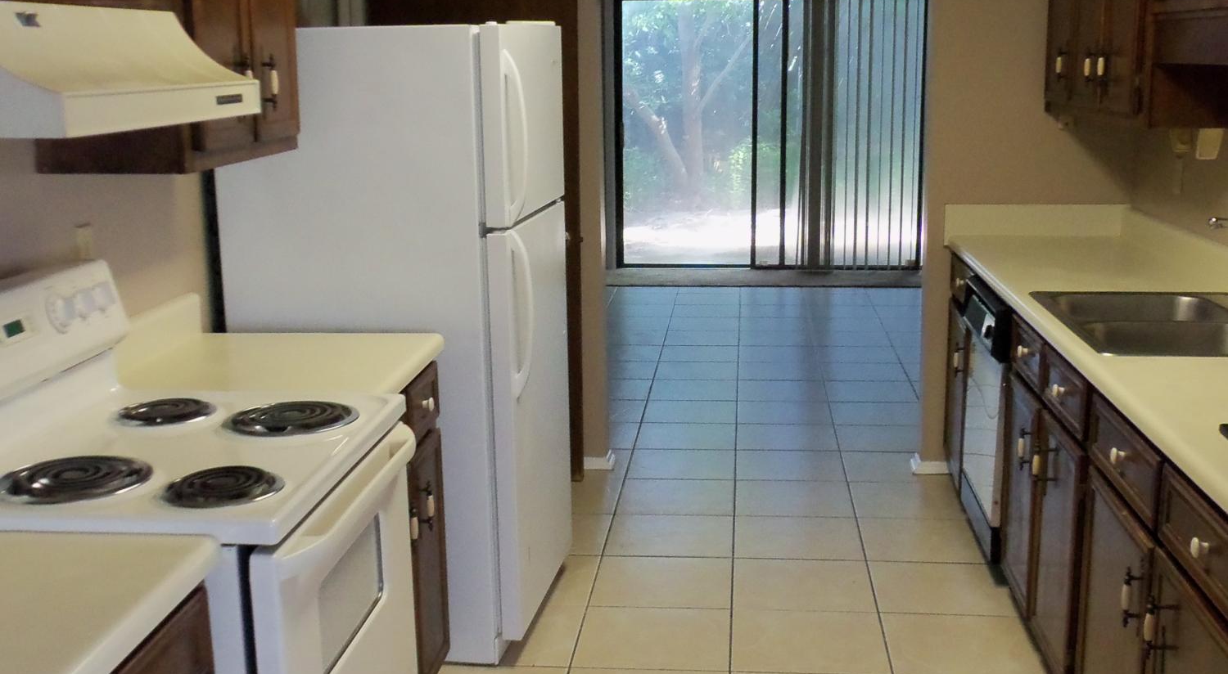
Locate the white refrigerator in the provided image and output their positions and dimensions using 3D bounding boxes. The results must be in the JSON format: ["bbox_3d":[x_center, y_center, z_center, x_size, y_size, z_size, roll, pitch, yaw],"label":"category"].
[{"bbox_3d":[-0.542,-0.022,3.729,0.782,1.647,0.716,1,12,9],"label":"white refrigerator"}]

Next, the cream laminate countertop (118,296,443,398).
[{"bbox_3d":[-0.764,0.025,2.949,0.617,0.137,0.633,0,12,6],"label":"cream laminate countertop"}]

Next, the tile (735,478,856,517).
[{"bbox_3d":[0.641,0.587,4.738,0.414,0.012,0.396,0,12,6],"label":"tile"}]

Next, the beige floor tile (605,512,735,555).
[{"bbox_3d":[0.192,0.673,4.447,0.420,0.012,0.397,0,12,6],"label":"beige floor tile"}]

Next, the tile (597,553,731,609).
[{"bbox_3d":[0.154,0.756,4.061,0.420,0.012,0.396,0,12,6],"label":"tile"}]

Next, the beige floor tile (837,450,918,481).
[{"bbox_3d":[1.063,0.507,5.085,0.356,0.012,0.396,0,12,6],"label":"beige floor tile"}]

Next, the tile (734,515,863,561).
[{"bbox_3d":[0.603,0.668,4.353,0.414,0.012,0.396,0,12,6],"label":"tile"}]

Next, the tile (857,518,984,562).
[{"bbox_3d":[1.024,0.676,4.364,0.410,0.012,0.397,0,12,6],"label":"tile"}]

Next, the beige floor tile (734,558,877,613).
[{"bbox_3d":[0.572,0.758,4.019,0.420,0.012,0.396,0,12,6],"label":"beige floor tile"}]

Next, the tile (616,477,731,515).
[{"bbox_3d":[0.229,0.585,4.779,0.414,0.012,0.396,0,12,6],"label":"tile"}]

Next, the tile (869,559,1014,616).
[{"bbox_3d":[0.980,0.754,3.942,0.412,0.012,0.393,0,12,6],"label":"tile"}]

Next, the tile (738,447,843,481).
[{"bbox_3d":[0.680,0.505,5.123,0.414,0.012,0.396,0,12,6],"label":"tile"}]

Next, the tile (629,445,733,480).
[{"bbox_3d":[0.269,0.505,5.184,0.412,0.012,0.393,0,12,6],"label":"tile"}]

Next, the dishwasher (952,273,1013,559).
[{"bbox_3d":[1.399,0.278,4.037,0.574,0.811,0.574,0,12,6],"label":"dishwasher"}]

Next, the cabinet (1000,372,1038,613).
[{"bbox_3d":[1.370,0.433,3.566,0.553,0.603,0.395,0,12,6],"label":"cabinet"}]

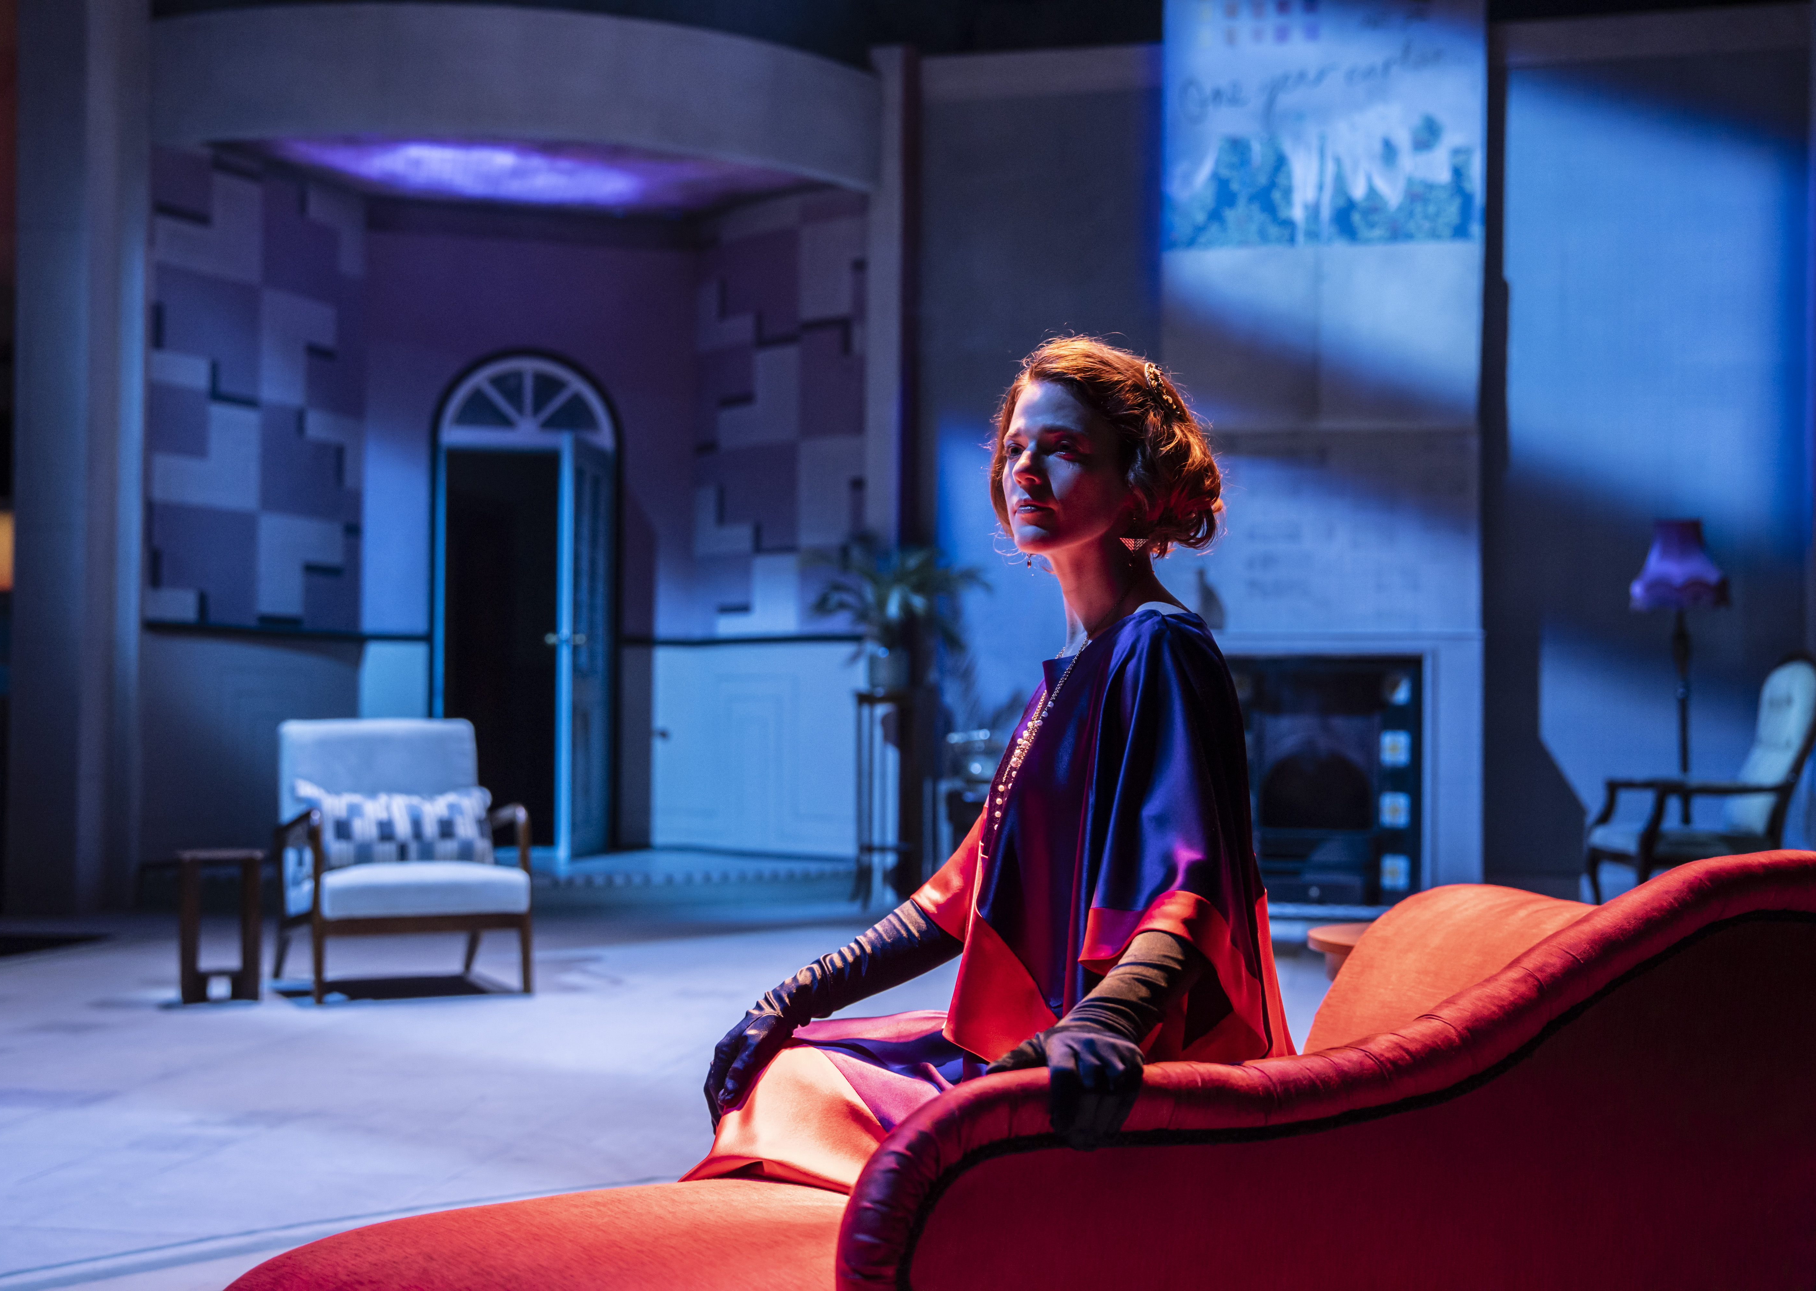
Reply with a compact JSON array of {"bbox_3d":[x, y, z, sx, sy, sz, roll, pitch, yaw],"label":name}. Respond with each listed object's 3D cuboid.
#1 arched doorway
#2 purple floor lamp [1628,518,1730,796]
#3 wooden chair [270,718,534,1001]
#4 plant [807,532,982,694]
[{"bbox_3d":[-1.776,-0.196,10.528,0.830,2.300,0.250,1,-1,-17],"label":"arched doorway"},{"bbox_3d":[3.085,0.303,8.996,0.400,1.640,0.400,1,-1,0],"label":"purple floor lamp"},{"bbox_3d":[-1.565,0.642,7.006,0.665,0.810,0.740,1,-1,-23],"label":"wooden chair"},{"bbox_3d":[-0.038,-0.140,9.453,0.720,0.660,0.680,1,-1,0],"label":"plant"}]

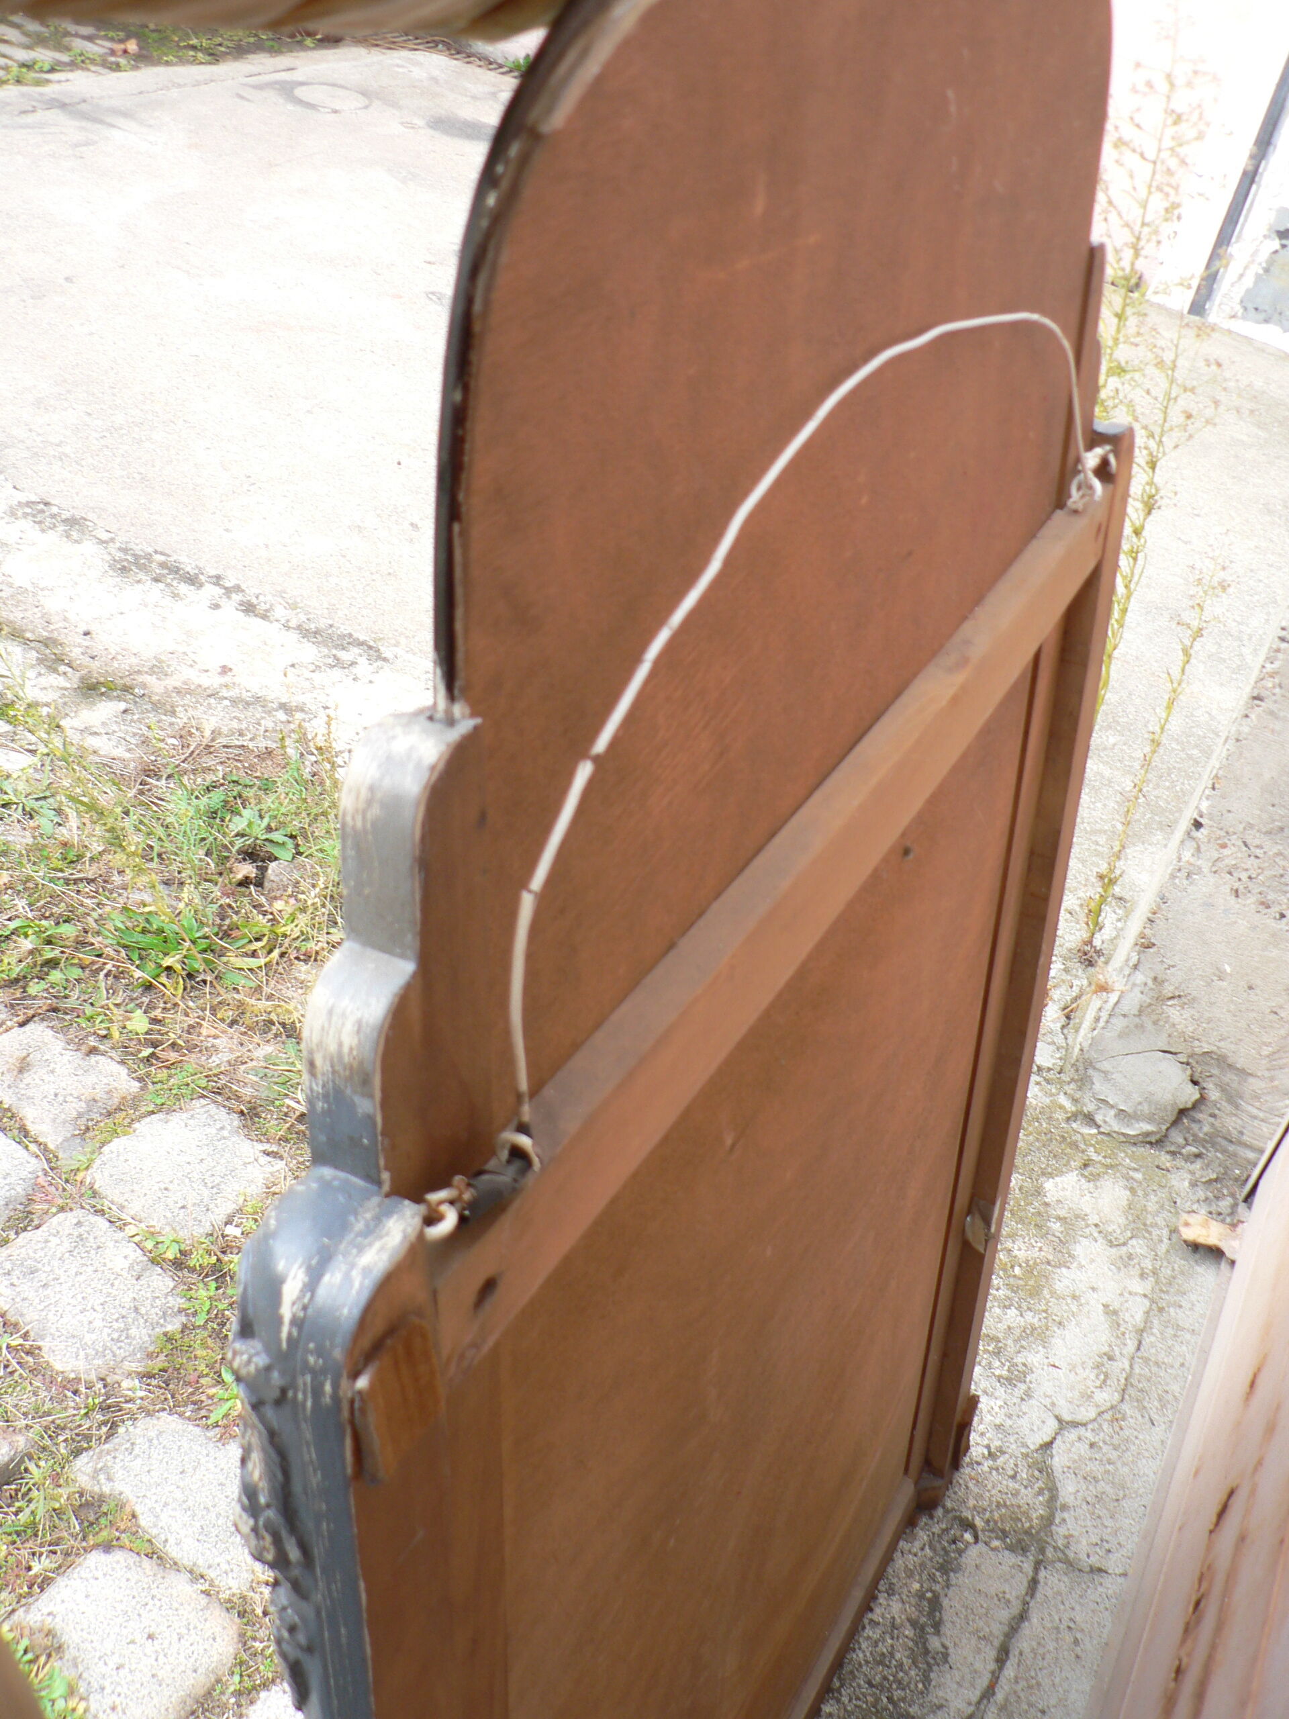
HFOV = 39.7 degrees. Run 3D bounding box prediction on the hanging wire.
[{"bbox_3d":[0.100,-0.125,0.692,0.025,0.158,0.594,17,36,22],"label":"hanging wire"}]

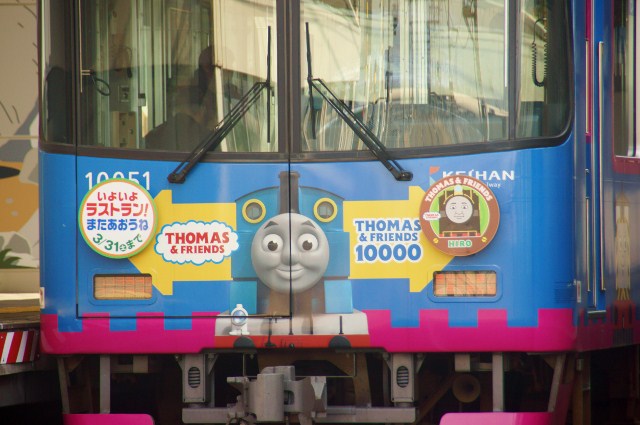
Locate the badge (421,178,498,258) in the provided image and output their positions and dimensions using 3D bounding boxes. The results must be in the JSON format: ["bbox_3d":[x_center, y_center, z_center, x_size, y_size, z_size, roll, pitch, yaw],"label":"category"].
[{"bbox_3d":[0.682,0.019,26.000,0.395,0.395,0.030,0,0,9],"label":"badge"}]

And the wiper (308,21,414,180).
[{"bbox_3d":[0.194,-0.538,26.000,0.510,0.775,0.120,0,0,11],"label":"wiper"}]

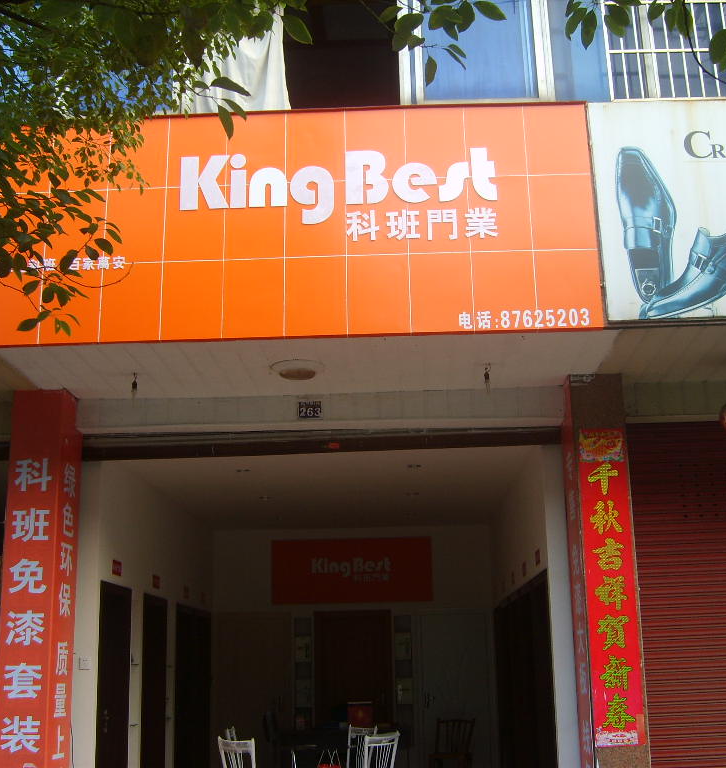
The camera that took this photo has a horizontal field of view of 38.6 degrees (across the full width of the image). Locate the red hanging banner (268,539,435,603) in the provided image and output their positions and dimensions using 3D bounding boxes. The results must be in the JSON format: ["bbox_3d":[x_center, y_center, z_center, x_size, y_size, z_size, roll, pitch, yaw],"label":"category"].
[{"bbox_3d":[-0.132,2.192,12.146,1.891,0.748,0.030,-2,-15,2],"label":"red hanging banner"}]

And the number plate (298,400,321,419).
[{"bbox_3d":[-0.388,0.185,7.595,0.159,0.127,0.020,-2,-15,2],"label":"number plate"}]

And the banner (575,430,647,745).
[{"bbox_3d":[1.644,1.318,6.851,0.314,2.103,0.010,-2,-15,2],"label":"banner"}]

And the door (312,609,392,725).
[{"bbox_3d":[-0.106,3.600,11.729,0.905,2.080,0.080,-2,-15,2],"label":"door"}]

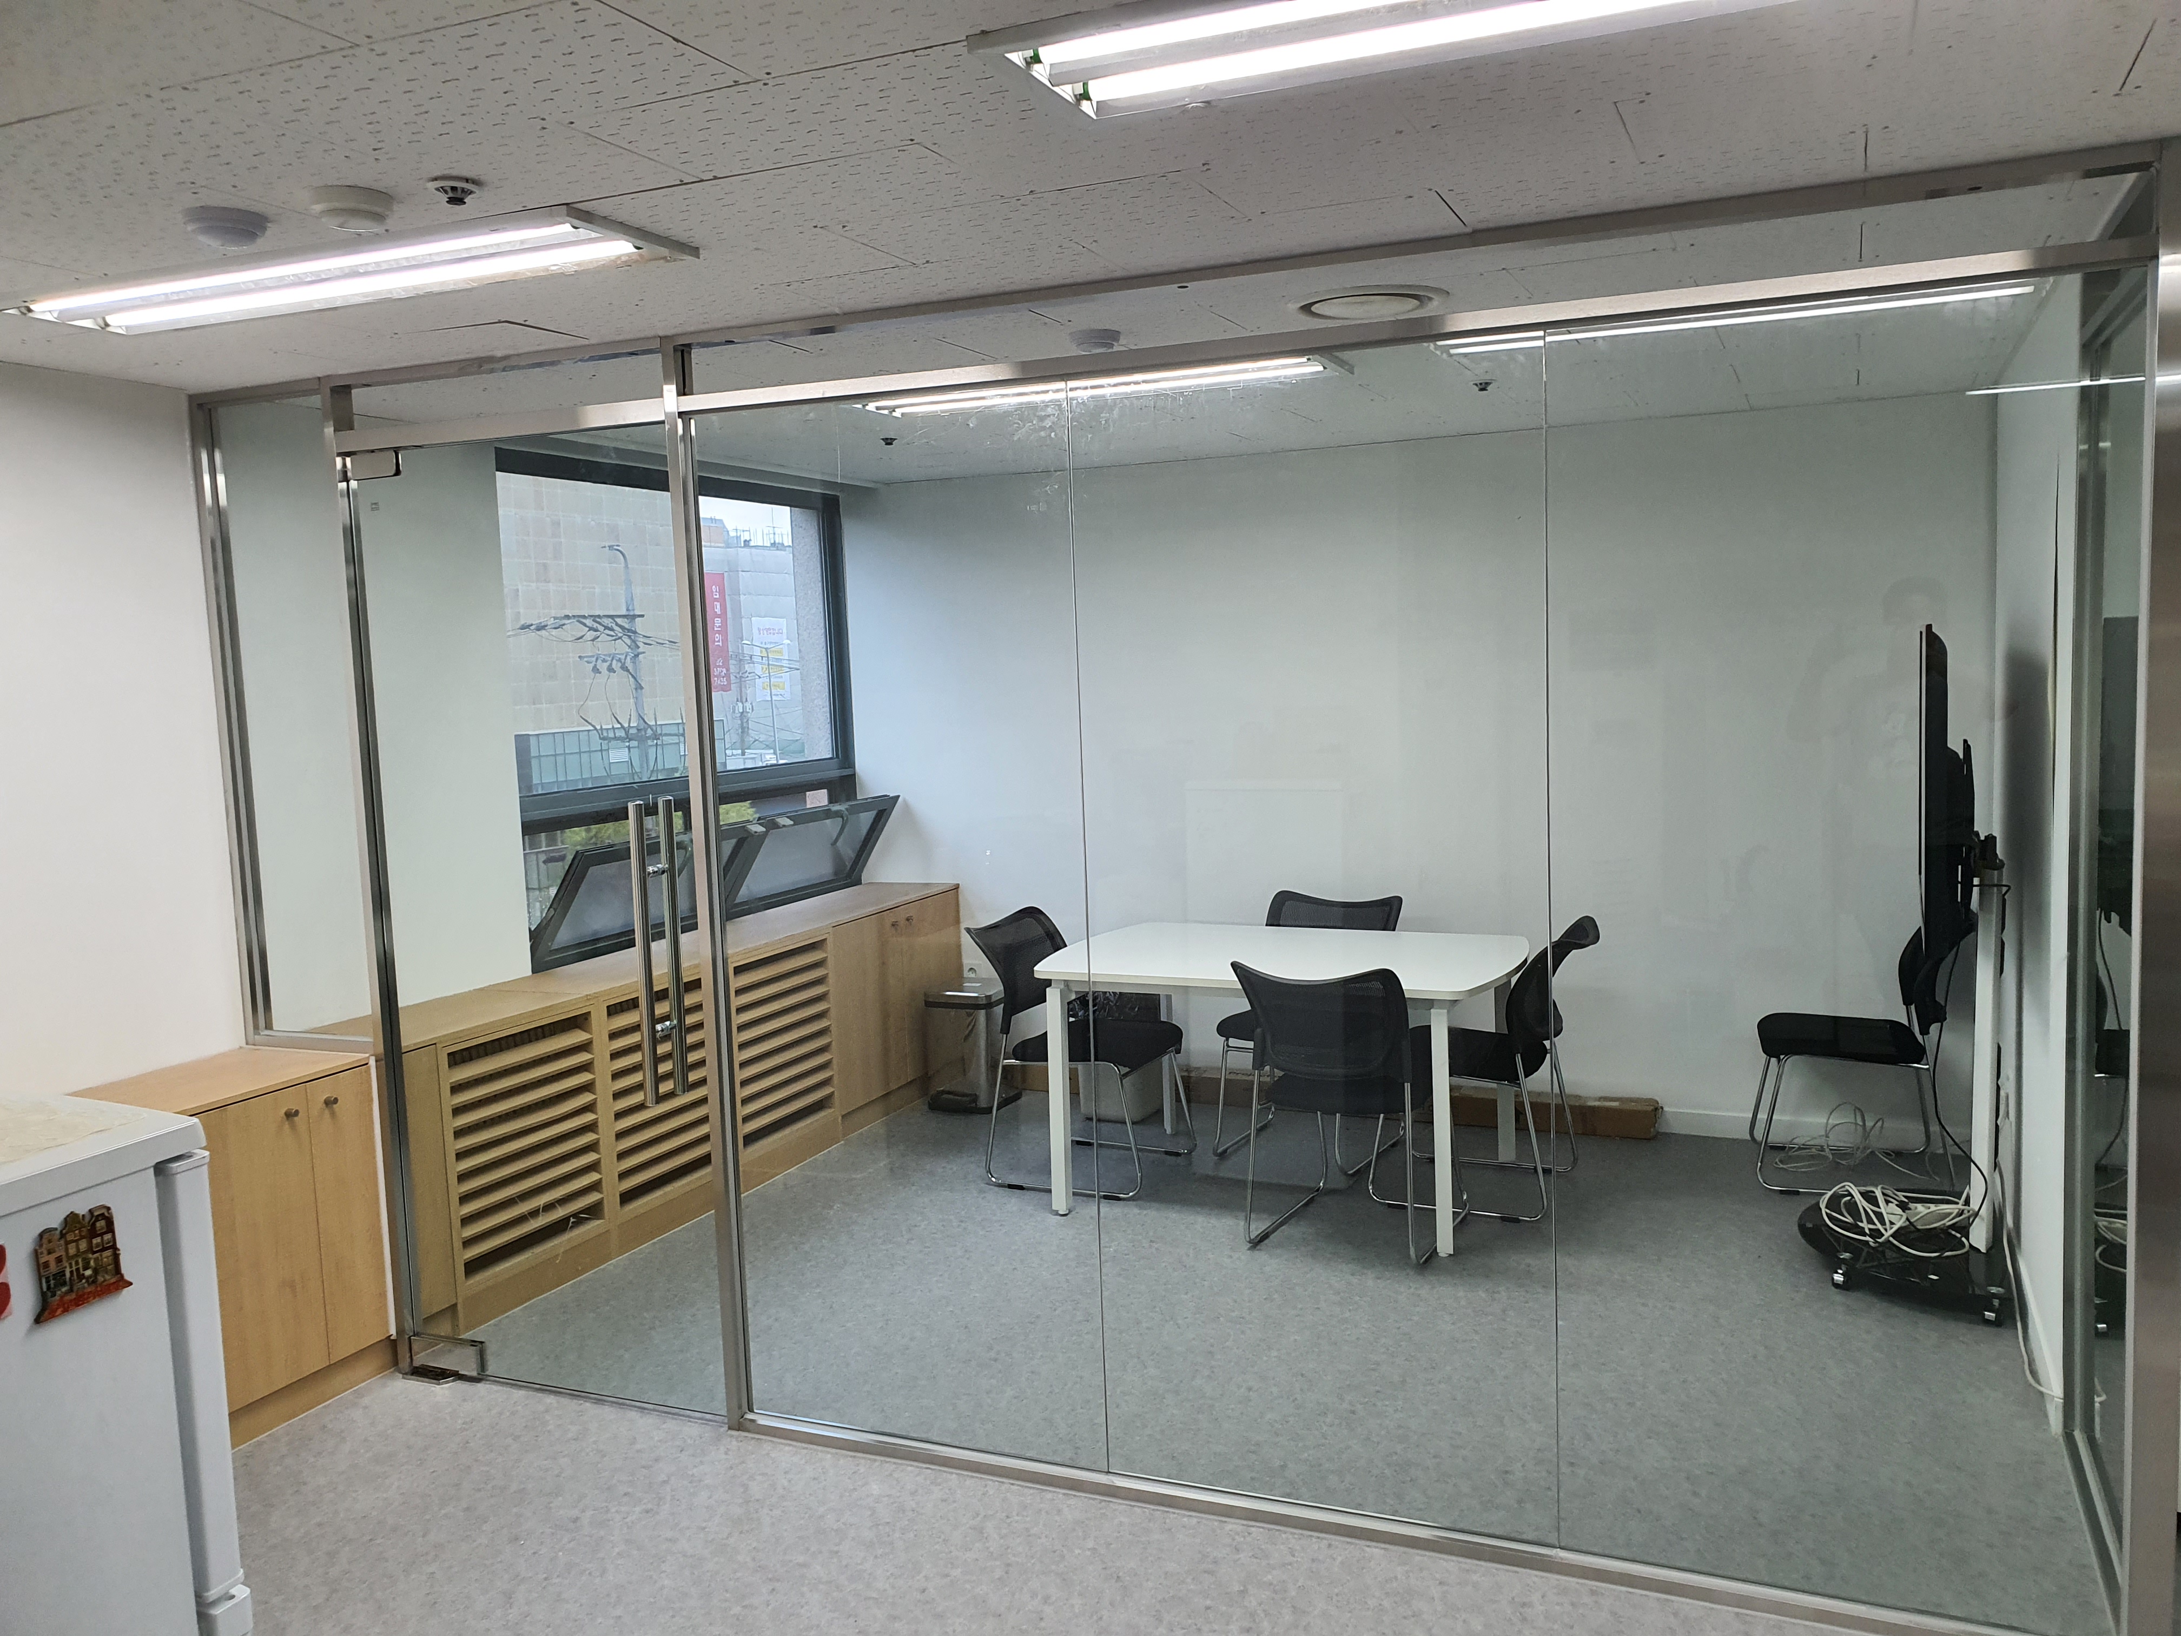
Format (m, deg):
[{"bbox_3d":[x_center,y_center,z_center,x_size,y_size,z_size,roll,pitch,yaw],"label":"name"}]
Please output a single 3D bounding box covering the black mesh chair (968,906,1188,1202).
[{"bbox_3d":[-0.032,0.746,5.413,0.580,0.835,0.530,0,6,23],"label":"black mesh chair"}]

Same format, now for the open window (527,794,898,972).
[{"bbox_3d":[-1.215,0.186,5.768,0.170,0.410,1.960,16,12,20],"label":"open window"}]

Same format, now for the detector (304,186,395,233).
[{"bbox_3d":[-1.066,-0.875,2.373,0.112,0.046,0.112,0,6,23],"label":"detector"}]

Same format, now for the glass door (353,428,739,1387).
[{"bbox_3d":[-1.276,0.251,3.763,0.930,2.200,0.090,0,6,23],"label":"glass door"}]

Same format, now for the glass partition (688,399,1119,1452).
[{"bbox_3d":[-0.407,0.239,3.405,0.880,2.170,0.050,0,6,23],"label":"glass partition"}]

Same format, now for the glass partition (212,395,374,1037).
[{"bbox_3d":[-1.944,-0.228,3.988,0.370,1.550,0.050,0,6,23],"label":"glass partition"}]

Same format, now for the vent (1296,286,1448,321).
[{"bbox_3d":[0.575,-1.042,3.358,0.320,0.035,0.320,0,6,23],"label":"vent"}]

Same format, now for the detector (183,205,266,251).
[{"bbox_3d":[-1.287,-0.873,2.441,0.112,0.046,0.112,0,6,23],"label":"detector"}]

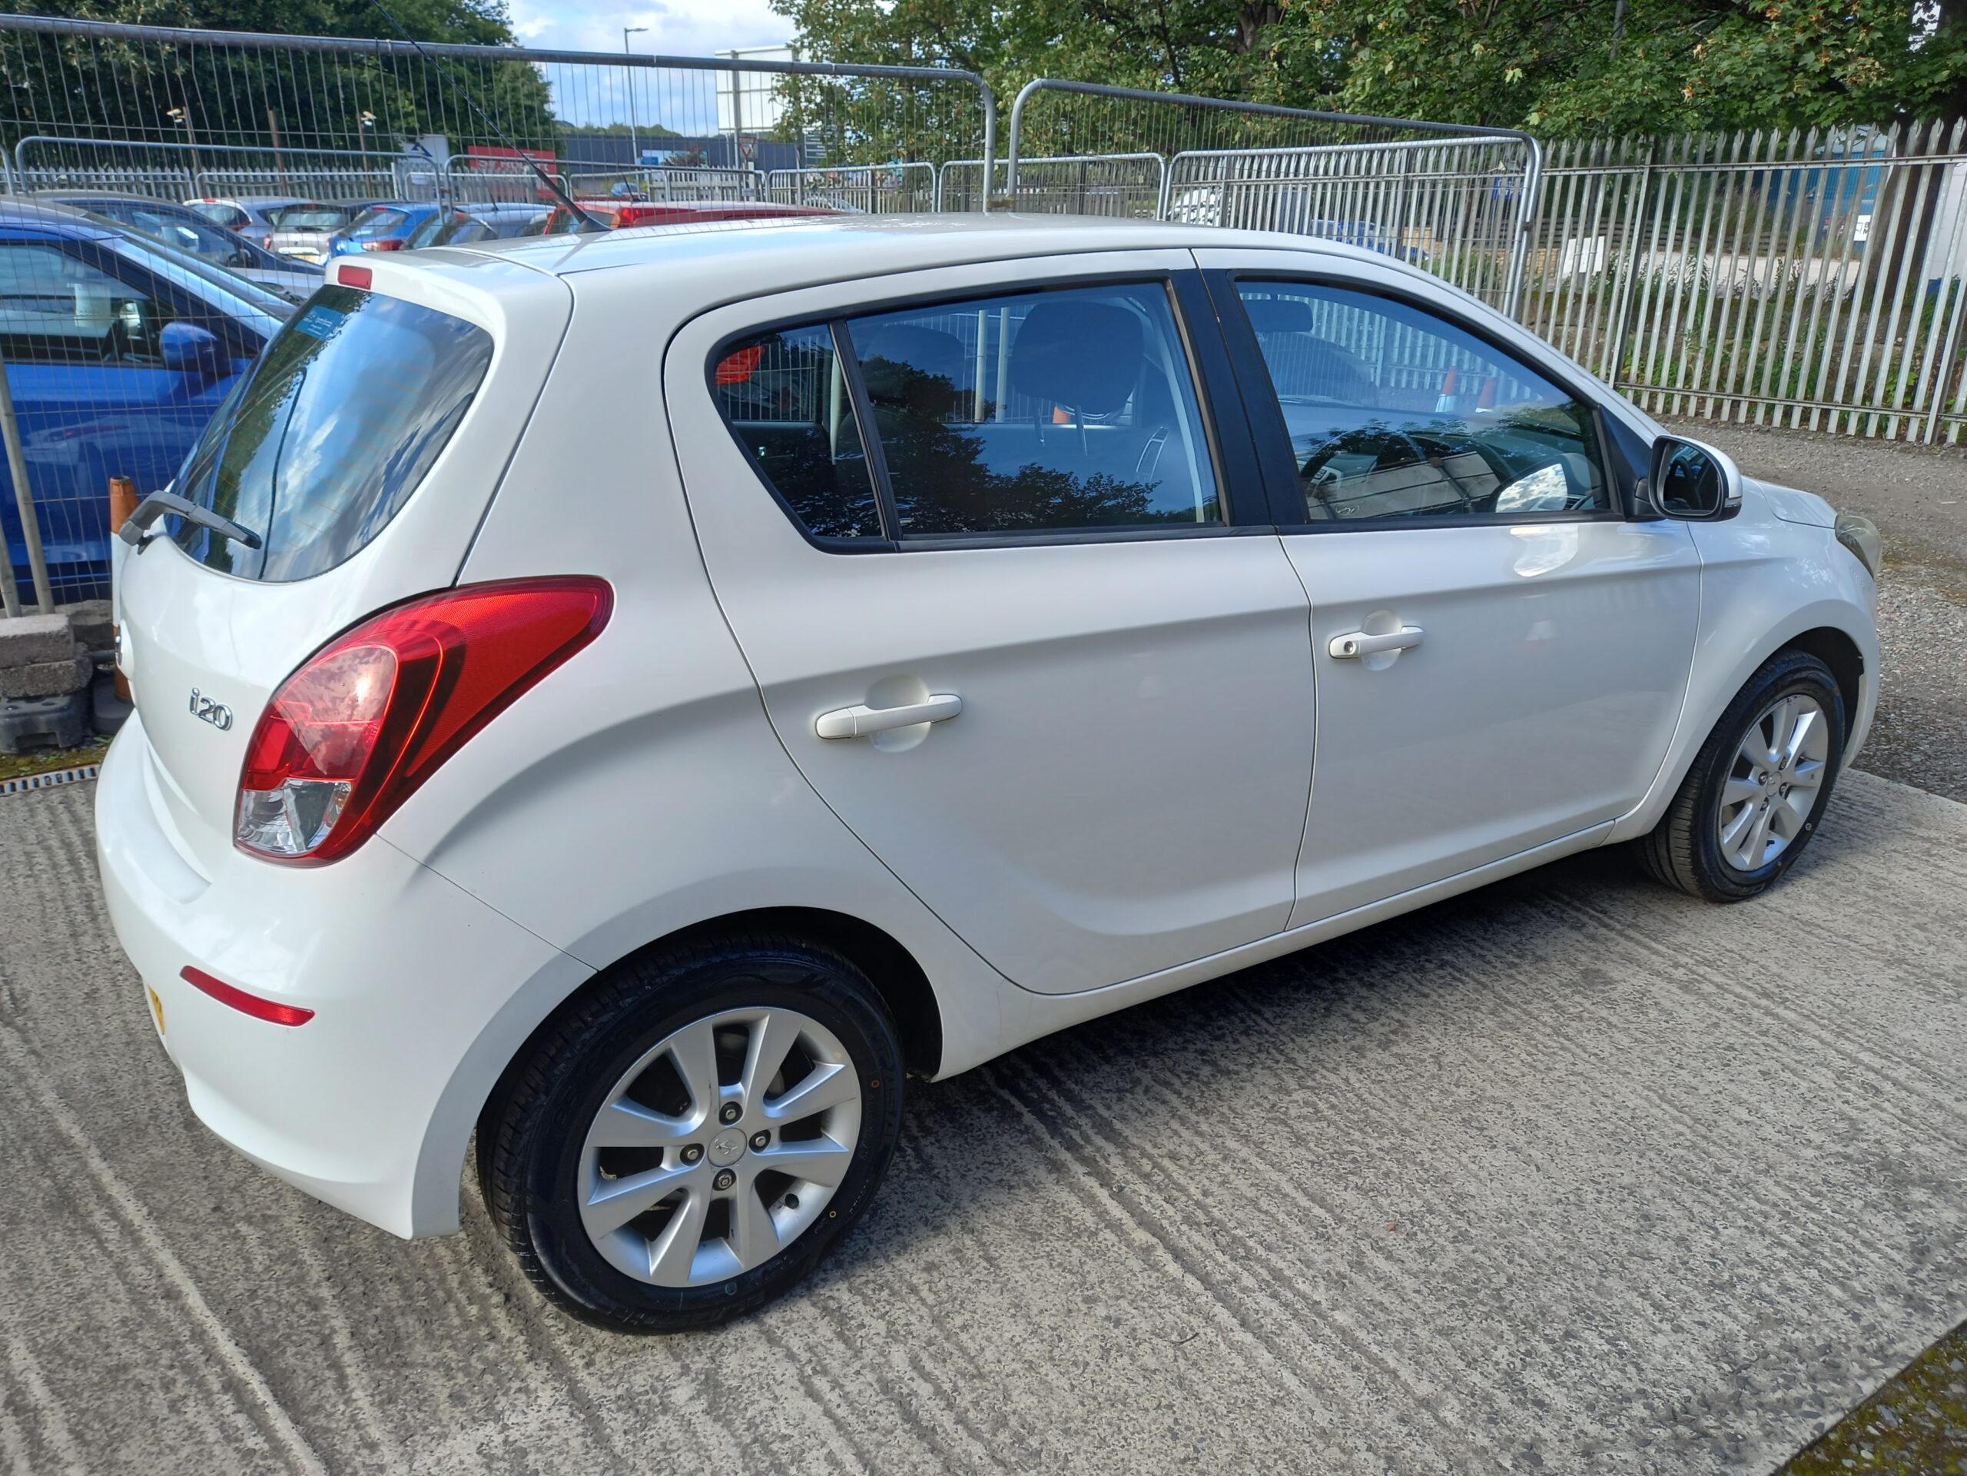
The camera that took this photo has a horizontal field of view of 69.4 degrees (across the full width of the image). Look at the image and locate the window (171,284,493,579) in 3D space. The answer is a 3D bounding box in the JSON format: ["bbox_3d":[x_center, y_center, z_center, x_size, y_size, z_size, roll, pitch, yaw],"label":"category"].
[{"bbox_3d":[-1.054,-0.472,2.179,0.130,0.460,1.160,39,-7,-36],"label":"window"}]

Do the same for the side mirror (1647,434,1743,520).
[{"bbox_3d":[1.339,-0.484,2.632,0.120,0.160,0.185,-12,22,-30],"label":"side mirror"}]

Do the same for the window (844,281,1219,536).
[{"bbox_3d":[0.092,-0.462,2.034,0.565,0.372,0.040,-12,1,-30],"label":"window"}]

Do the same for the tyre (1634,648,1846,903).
[{"bbox_3d":[1.740,0.079,3.280,0.600,0.600,0.195,-12,22,-30],"label":"tyre"}]

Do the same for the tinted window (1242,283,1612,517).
[{"bbox_3d":[0.802,-0.578,2.474,0.870,0.455,0.050,-12,3,-30],"label":"tinted window"}]

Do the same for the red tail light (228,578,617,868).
[{"bbox_3d":[-0.679,-0.031,1.711,0.445,0.320,0.240,-12,22,-30],"label":"red tail light"}]

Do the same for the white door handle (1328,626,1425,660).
[{"bbox_3d":[0.655,-0.166,2.363,0.222,0.042,0.048,-12,22,-30],"label":"white door handle"}]

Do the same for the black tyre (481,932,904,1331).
[{"bbox_3d":[-0.399,0.541,2.022,0.600,0.600,0.195,-12,22,-30],"label":"black tyre"}]

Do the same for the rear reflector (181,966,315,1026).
[{"bbox_3d":[-0.922,0.321,1.773,0.245,0.035,0.030,9,21,24],"label":"rear reflector"}]

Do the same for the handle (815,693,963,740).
[{"bbox_3d":[-0.124,-0.033,1.891,0.222,0.042,0.048,-12,22,-30],"label":"handle"}]

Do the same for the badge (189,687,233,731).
[{"bbox_3d":[-0.964,-0.044,1.767,0.120,0.038,0.012,13,16,33],"label":"badge"}]

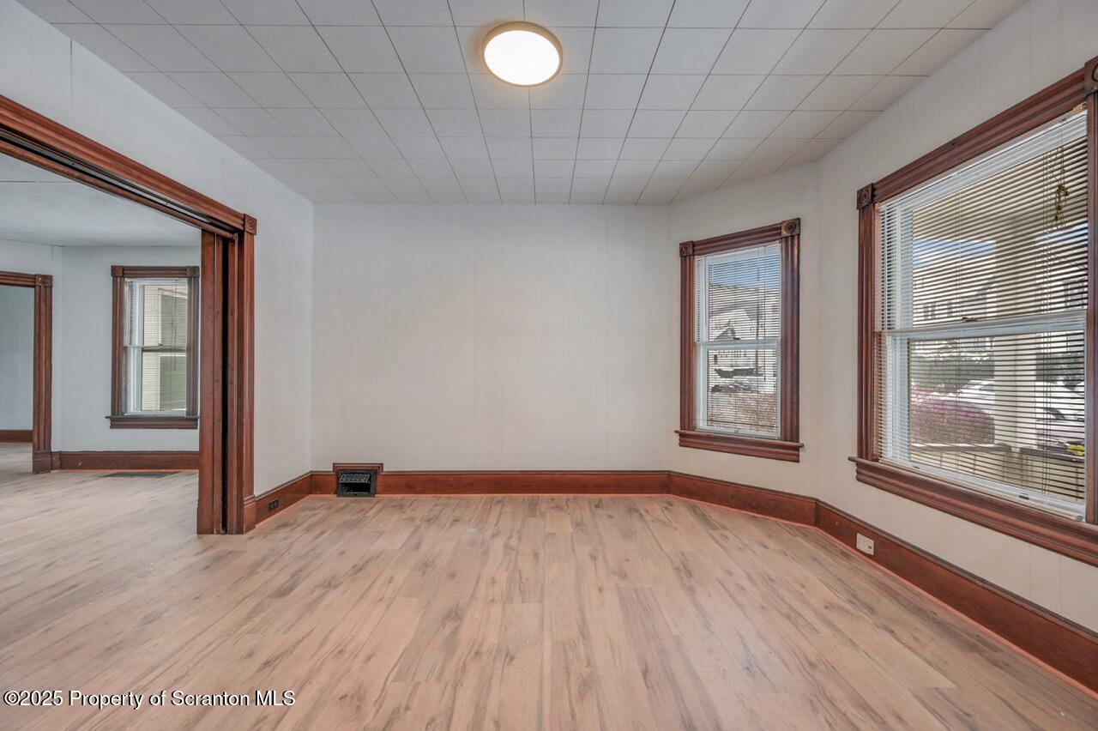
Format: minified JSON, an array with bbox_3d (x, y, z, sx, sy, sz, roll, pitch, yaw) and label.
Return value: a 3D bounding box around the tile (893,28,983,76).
[{"bbox_3d":[1.833,-1.479,2.019,0.213,0.018,0.302,0,0,-1],"label":"tile"}]

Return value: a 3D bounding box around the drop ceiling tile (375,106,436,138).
[{"bbox_3d":[-0.870,-1.478,2.593,0.305,0.020,0.305,0,0,-1],"label":"drop ceiling tile"}]

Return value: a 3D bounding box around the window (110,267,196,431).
[{"bbox_3d":[-4.469,-0.201,4.884,1.000,1.800,0.130,0,0,-1],"label":"window"}]

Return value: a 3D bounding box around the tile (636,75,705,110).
[{"bbox_3d":[0.656,-1.478,2.305,0.305,0.020,0.305,0,0,-1],"label":"tile"}]

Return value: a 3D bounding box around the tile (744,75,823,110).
[{"bbox_3d":[1.266,-1.478,2.314,0.305,0.018,0.302,0,0,-1],"label":"tile"}]

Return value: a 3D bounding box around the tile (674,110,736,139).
[{"bbox_3d":[0.959,-1.478,2.611,0.305,0.018,0.302,0,0,-1],"label":"tile"}]

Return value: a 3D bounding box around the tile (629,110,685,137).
[{"bbox_3d":[0.651,-1.484,2.617,0.305,0.016,0.305,0,1,-1],"label":"tile"}]

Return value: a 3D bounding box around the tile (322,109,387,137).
[{"bbox_3d":[-1.175,-1.477,2.591,0.305,0.018,0.302,0,0,-1],"label":"tile"}]

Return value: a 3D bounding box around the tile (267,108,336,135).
[{"bbox_3d":[-1.480,-1.477,2.588,0.305,0.020,0.305,0,0,-1],"label":"tile"}]

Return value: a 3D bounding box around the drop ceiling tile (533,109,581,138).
[{"bbox_3d":[0.043,-1.493,2.628,0.305,0.016,0.305,0,0,-1],"label":"drop ceiling tile"}]

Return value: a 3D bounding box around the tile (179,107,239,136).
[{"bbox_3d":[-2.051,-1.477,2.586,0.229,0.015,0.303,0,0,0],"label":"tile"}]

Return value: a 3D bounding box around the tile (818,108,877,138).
[{"bbox_3d":[1.832,-1.477,2.618,0.223,0.015,0.303,0,0,0],"label":"tile"}]

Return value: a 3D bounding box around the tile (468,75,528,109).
[{"bbox_3d":[-0.260,-1.478,2.301,0.305,0.016,0.305,0,1,-1],"label":"tile"}]

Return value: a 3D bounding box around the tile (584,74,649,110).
[{"bbox_3d":[0.354,-1.491,2.326,0.305,0.016,0.305,0,0,-1],"label":"tile"}]

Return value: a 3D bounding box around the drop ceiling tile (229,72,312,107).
[{"bbox_3d":[-1.477,-1.476,2.289,0.305,0.018,0.302,0,0,-1],"label":"drop ceiling tile"}]

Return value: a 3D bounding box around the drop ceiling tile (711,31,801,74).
[{"bbox_3d":[0.964,-1.474,2.008,0.305,0.015,0.303,0,0,0],"label":"drop ceiling tile"}]

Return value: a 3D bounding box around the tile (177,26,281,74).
[{"bbox_3d":[-1.474,-1.474,1.984,0.305,0.020,0.305,0,0,-1],"label":"tile"}]

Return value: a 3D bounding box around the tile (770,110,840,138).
[{"bbox_3d":[1.569,-1.477,2.616,0.305,0.015,0.303,0,0,0],"label":"tile"}]

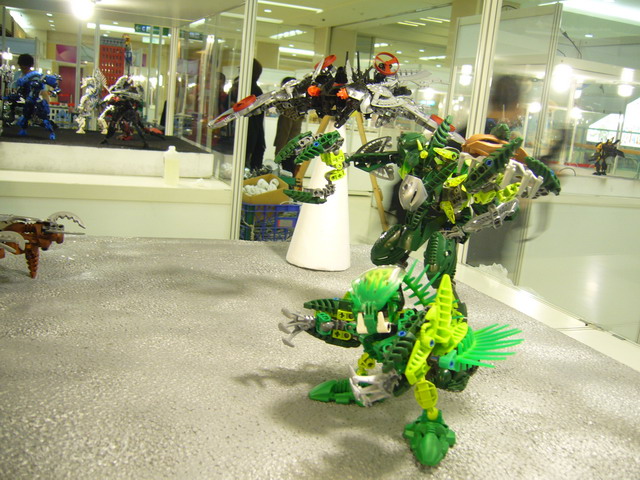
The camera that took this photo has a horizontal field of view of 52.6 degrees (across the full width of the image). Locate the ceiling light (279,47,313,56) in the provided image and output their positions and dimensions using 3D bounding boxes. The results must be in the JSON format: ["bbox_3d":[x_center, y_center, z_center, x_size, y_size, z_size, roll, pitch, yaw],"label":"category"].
[{"bbox_3d":[-0.581,-4.661,16.000,0.950,0.120,0.250,1,12,-23],"label":"ceiling light"}]

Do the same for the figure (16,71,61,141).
[{"bbox_3d":[-1.055,-0.505,2.420,0.155,0.240,0.130,1,12,-21],"label":"figure"}]

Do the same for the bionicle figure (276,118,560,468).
[{"bbox_3d":[0.069,0.017,0.575,0.242,0.252,0.175,12,13,30],"label":"bionicle figure"}]

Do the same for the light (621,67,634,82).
[{"bbox_3d":[1.901,-1.023,4.000,0.070,0.090,0.070,1,12,-23],"label":"light"}]

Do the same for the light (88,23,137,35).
[{"bbox_3d":[-4.810,-4.898,15.000,1.150,0.120,0.250,1,12,-23],"label":"light"}]

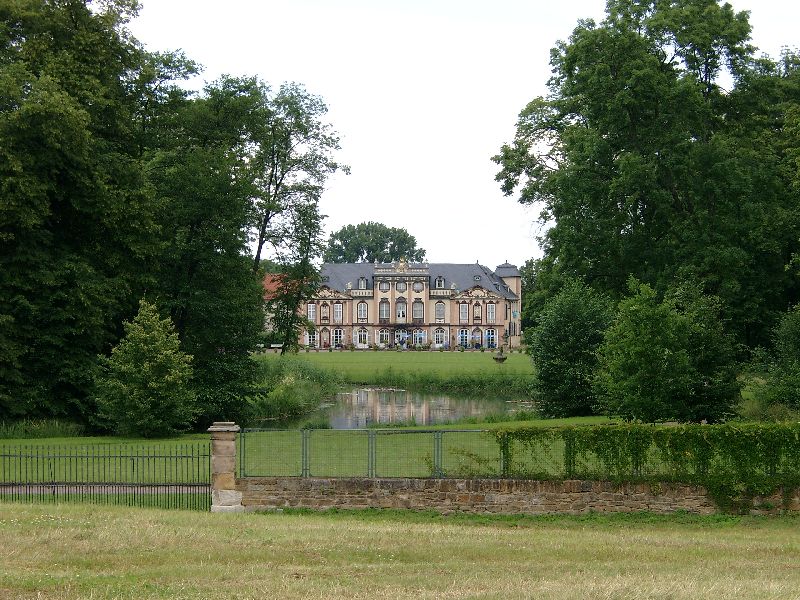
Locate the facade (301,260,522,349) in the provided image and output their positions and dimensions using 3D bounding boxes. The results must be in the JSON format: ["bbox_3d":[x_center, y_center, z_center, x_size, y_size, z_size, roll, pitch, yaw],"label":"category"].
[{"bbox_3d":[1.708,0.732,376.000,35.000,14.700,20.000,0,-1,5],"label":"facade"}]

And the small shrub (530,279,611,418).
[{"bbox_3d":[8.509,2.413,115.000,4.031,6.966,3.900,0,-1,0],"label":"small shrub"}]

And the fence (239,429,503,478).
[{"bbox_3d":[-0.666,3.592,54.000,6.215,1.157,0.100,0,-1,4],"label":"fence"}]

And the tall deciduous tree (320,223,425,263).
[{"bbox_3d":[-4.744,-2.884,430.000,19.350,23.071,18.000,0,-1,0],"label":"tall deciduous tree"}]

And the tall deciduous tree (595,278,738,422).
[{"bbox_3d":[12.684,2.404,110.000,6.854,6.854,6.200,0,-1,0],"label":"tall deciduous tree"}]

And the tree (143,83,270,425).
[{"bbox_3d":[-9.377,-2.399,112.000,5.815,16.865,6.000,0,-1,0],"label":"tree"}]

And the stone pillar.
[{"bbox_3d":[-4.077,3.890,54.000,0.794,2.150,0.750,0,-1,4],"label":"stone pillar"}]

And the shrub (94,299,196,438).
[{"bbox_3d":[-10.503,2.775,95.000,4.111,5.673,4.100,0,-1,0],"label":"shrub"}]

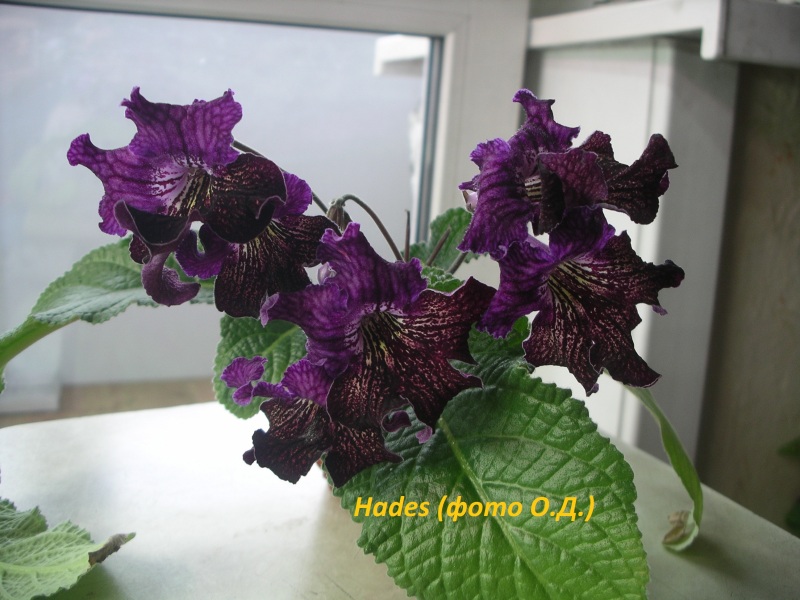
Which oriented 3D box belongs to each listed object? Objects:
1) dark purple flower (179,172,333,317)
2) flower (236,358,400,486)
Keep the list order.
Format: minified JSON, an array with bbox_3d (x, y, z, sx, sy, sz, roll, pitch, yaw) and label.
[{"bbox_3d":[-0.068,-0.027,0.405,0.073,0.068,0.052,5,12,-1],"label":"dark purple flower"},{"bbox_3d":[-0.037,0.056,0.395,0.075,0.060,0.052,6,15,7],"label":"flower"}]

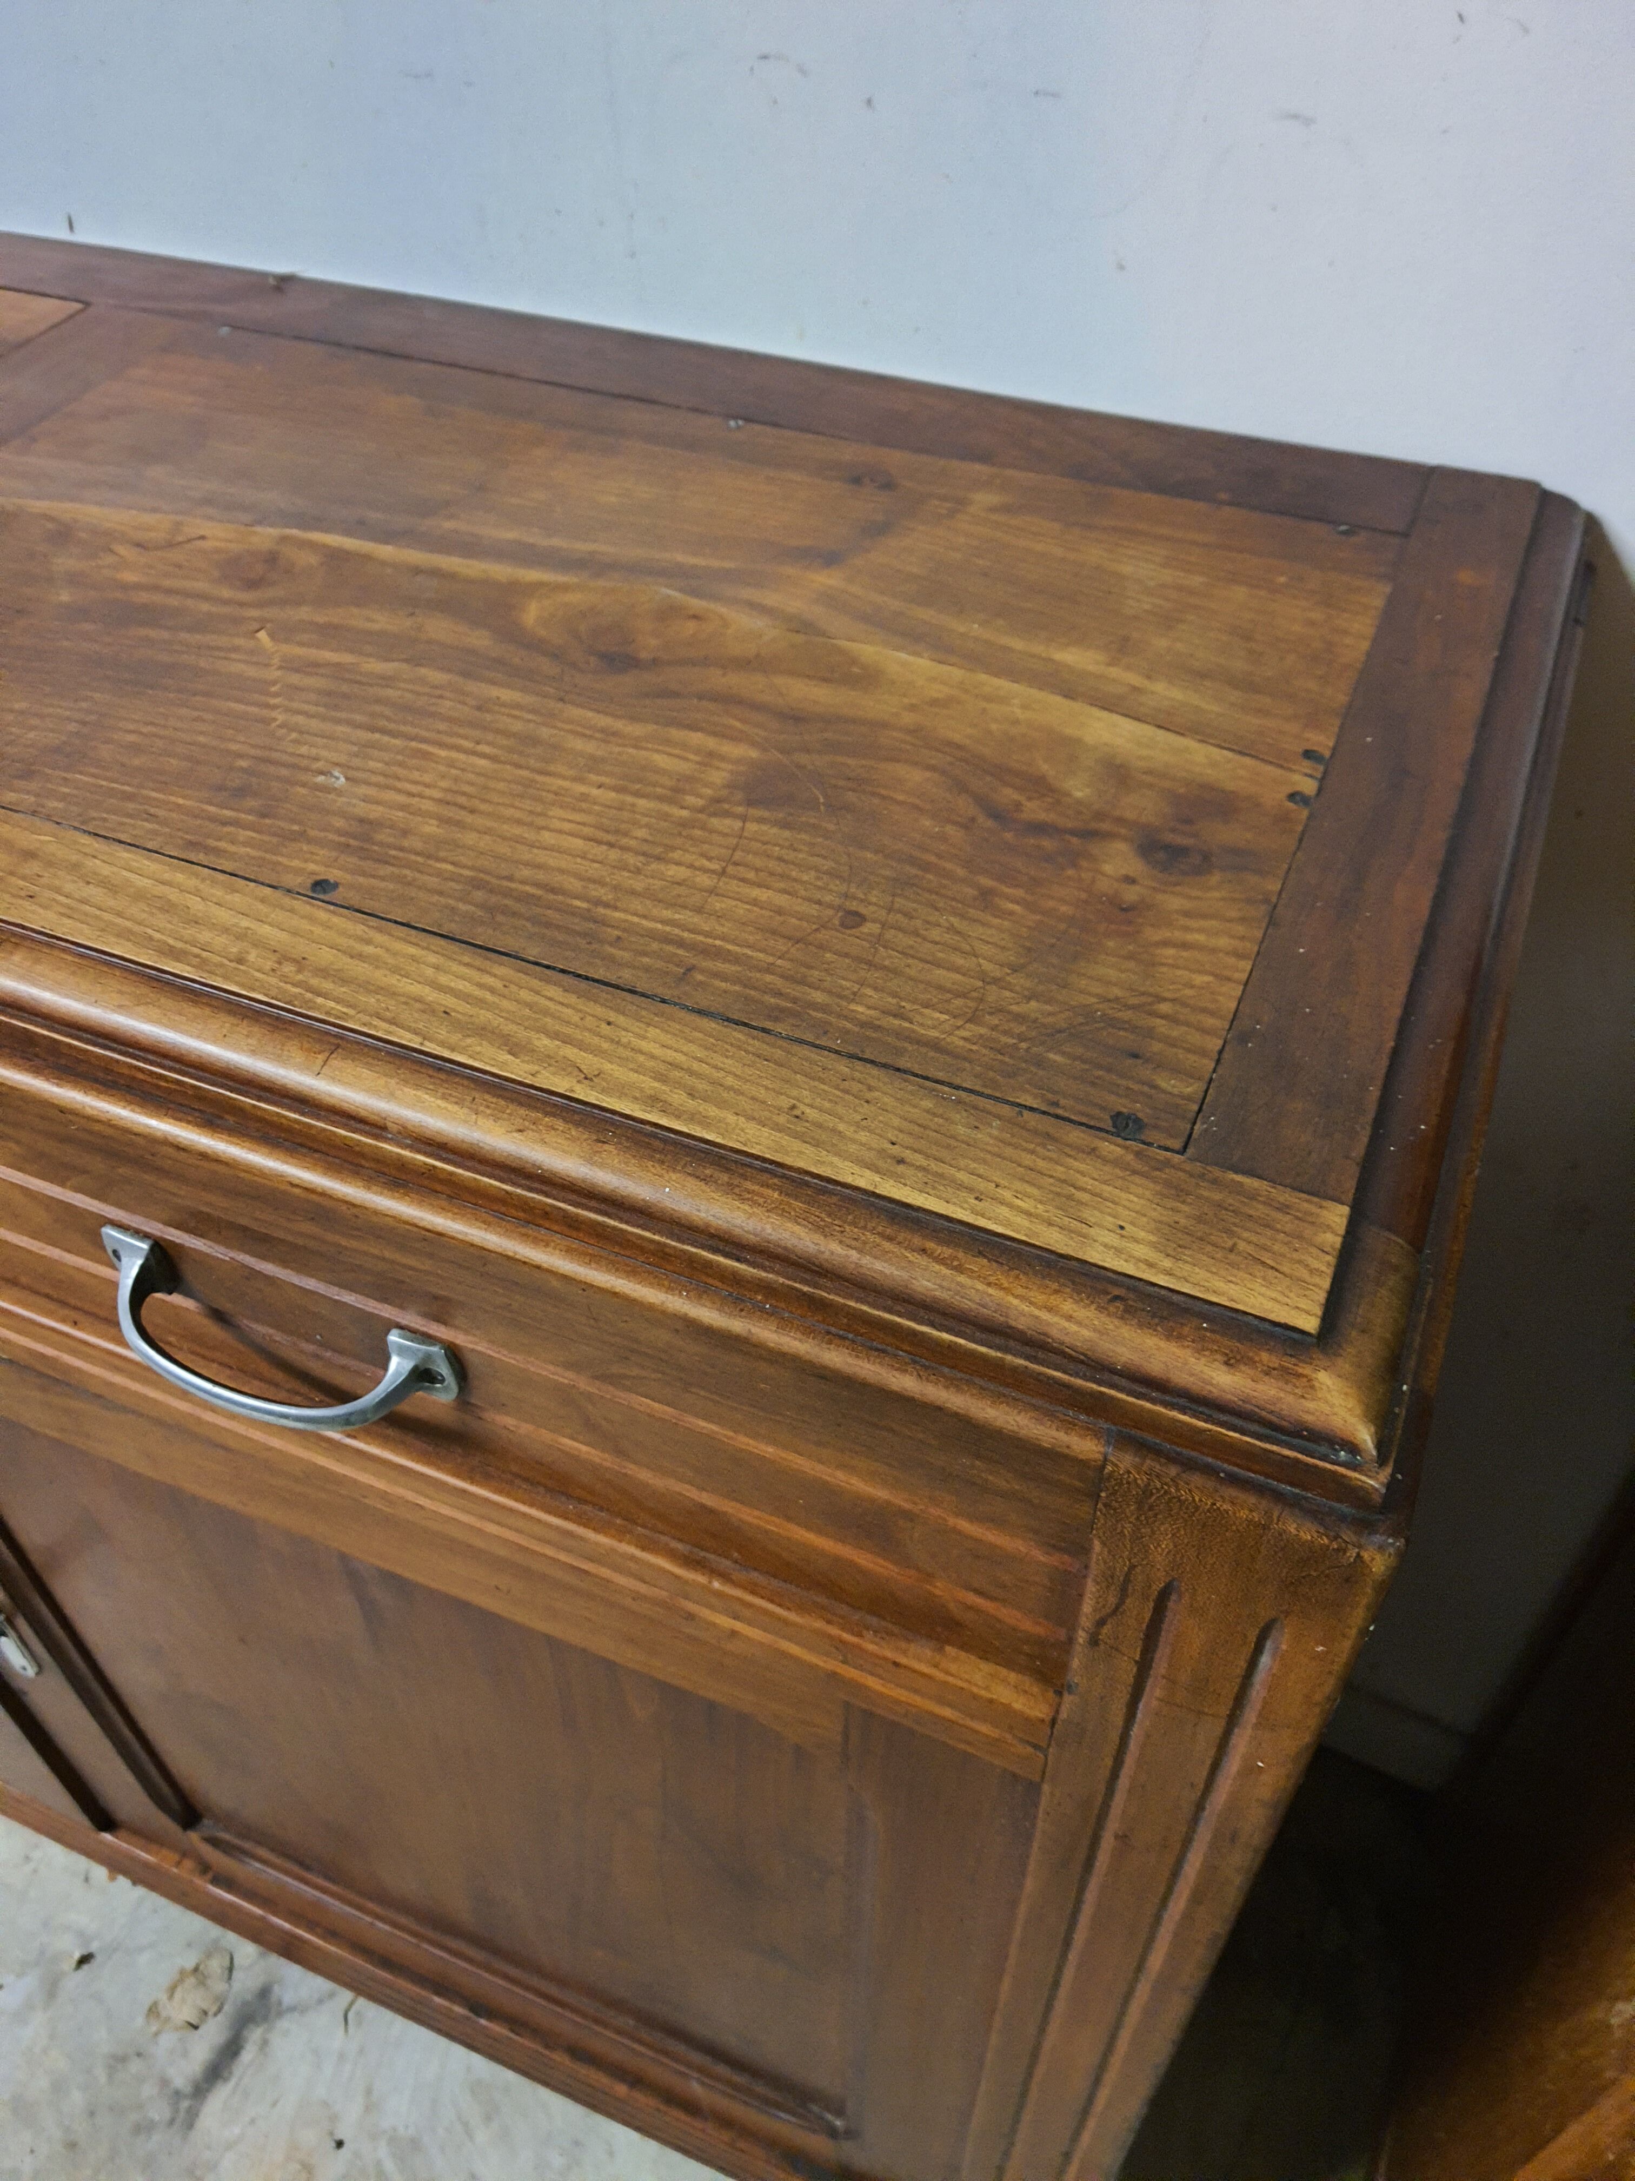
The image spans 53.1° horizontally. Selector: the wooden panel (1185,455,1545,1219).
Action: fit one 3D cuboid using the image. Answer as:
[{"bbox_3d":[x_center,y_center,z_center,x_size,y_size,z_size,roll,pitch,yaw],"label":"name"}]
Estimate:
[{"bbox_3d":[0.202,-0.115,0.568,0.043,0.020,0.457,16,46,17],"label":"wooden panel"}]

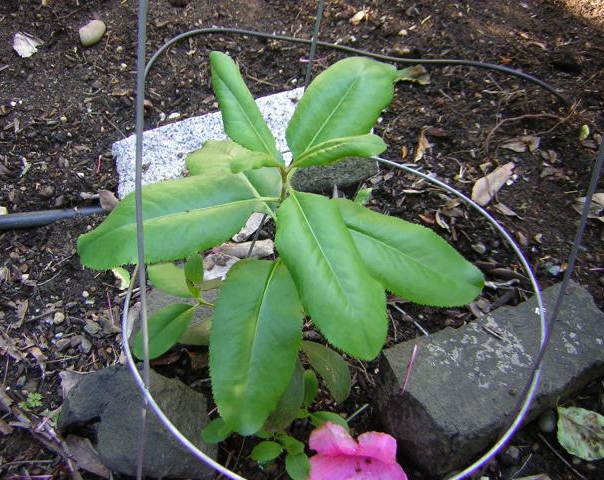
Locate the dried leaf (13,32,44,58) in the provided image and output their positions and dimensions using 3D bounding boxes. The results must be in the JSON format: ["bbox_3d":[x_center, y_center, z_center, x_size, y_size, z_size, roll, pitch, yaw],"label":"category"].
[{"bbox_3d":[-0.371,-0.262,0.898,0.041,0.015,0.050,-19,52,-17],"label":"dried leaf"}]

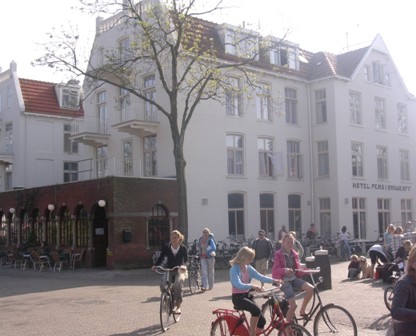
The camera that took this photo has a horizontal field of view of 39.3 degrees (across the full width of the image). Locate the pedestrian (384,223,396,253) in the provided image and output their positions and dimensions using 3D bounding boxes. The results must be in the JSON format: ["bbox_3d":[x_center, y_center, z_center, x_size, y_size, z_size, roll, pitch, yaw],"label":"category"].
[{"bbox_3d":[6.049,2.692,19.224,0.500,1.660,0.380,1,-6,-20],"label":"pedestrian"}]

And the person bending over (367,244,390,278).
[{"bbox_3d":[5.433,2.969,18.654,0.580,1.120,0.720,-5,-7,33],"label":"person bending over"}]

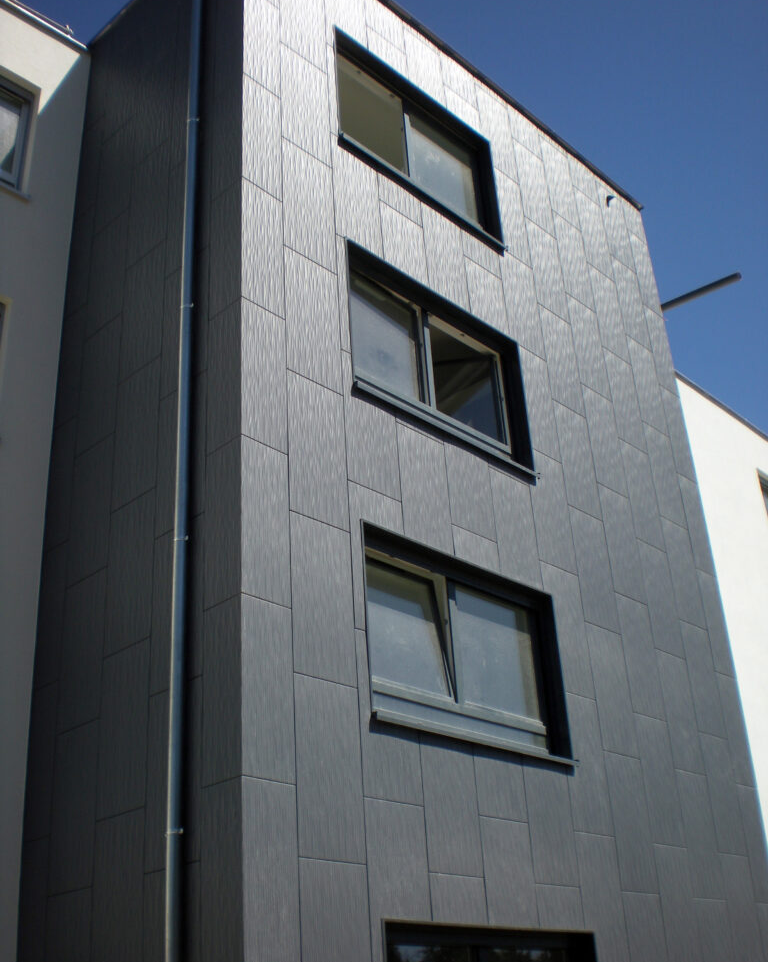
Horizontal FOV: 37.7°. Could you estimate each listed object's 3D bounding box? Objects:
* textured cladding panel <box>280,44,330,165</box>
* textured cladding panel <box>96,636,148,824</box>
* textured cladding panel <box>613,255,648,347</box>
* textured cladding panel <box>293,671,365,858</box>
[{"bbox_3d":[-0.719,-3.430,10.266,0.030,1.206,0.605,-26,-35,37],"label":"textured cladding panel"},{"bbox_3d":[-1.852,1.774,8.043,0.612,1.200,0.020,-26,-34,37],"label":"textured cladding panel"},{"bbox_3d":[3.103,-2.228,14.113,0.030,1.206,0.605,-26,-35,37],"label":"textured cladding panel"},{"bbox_3d":[-0.365,1.916,7.441,0.020,1.205,0.600,-27,-35,37],"label":"textured cladding panel"}]

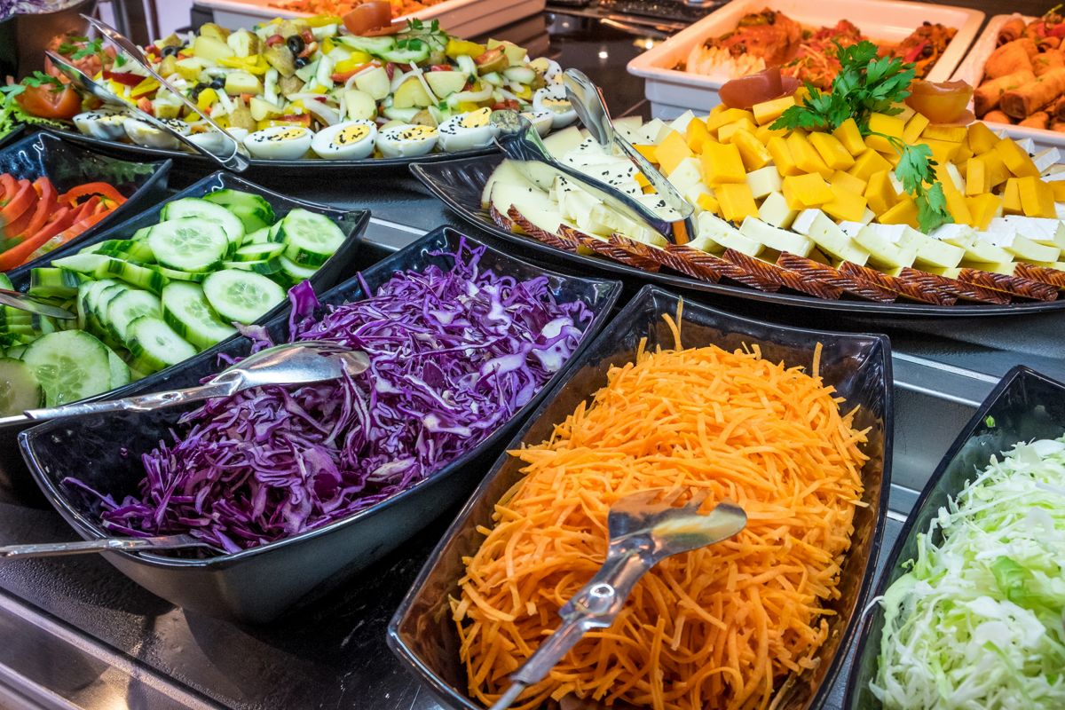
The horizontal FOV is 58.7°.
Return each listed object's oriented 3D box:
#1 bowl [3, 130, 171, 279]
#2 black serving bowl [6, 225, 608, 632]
[{"bbox_3d":[-0.390,-0.059,0.642,0.167,0.082,0.315,14,34,19],"label":"bowl"},{"bbox_3d":[-0.089,0.032,0.510,0.167,0.082,0.315,22,37,30],"label":"black serving bowl"}]

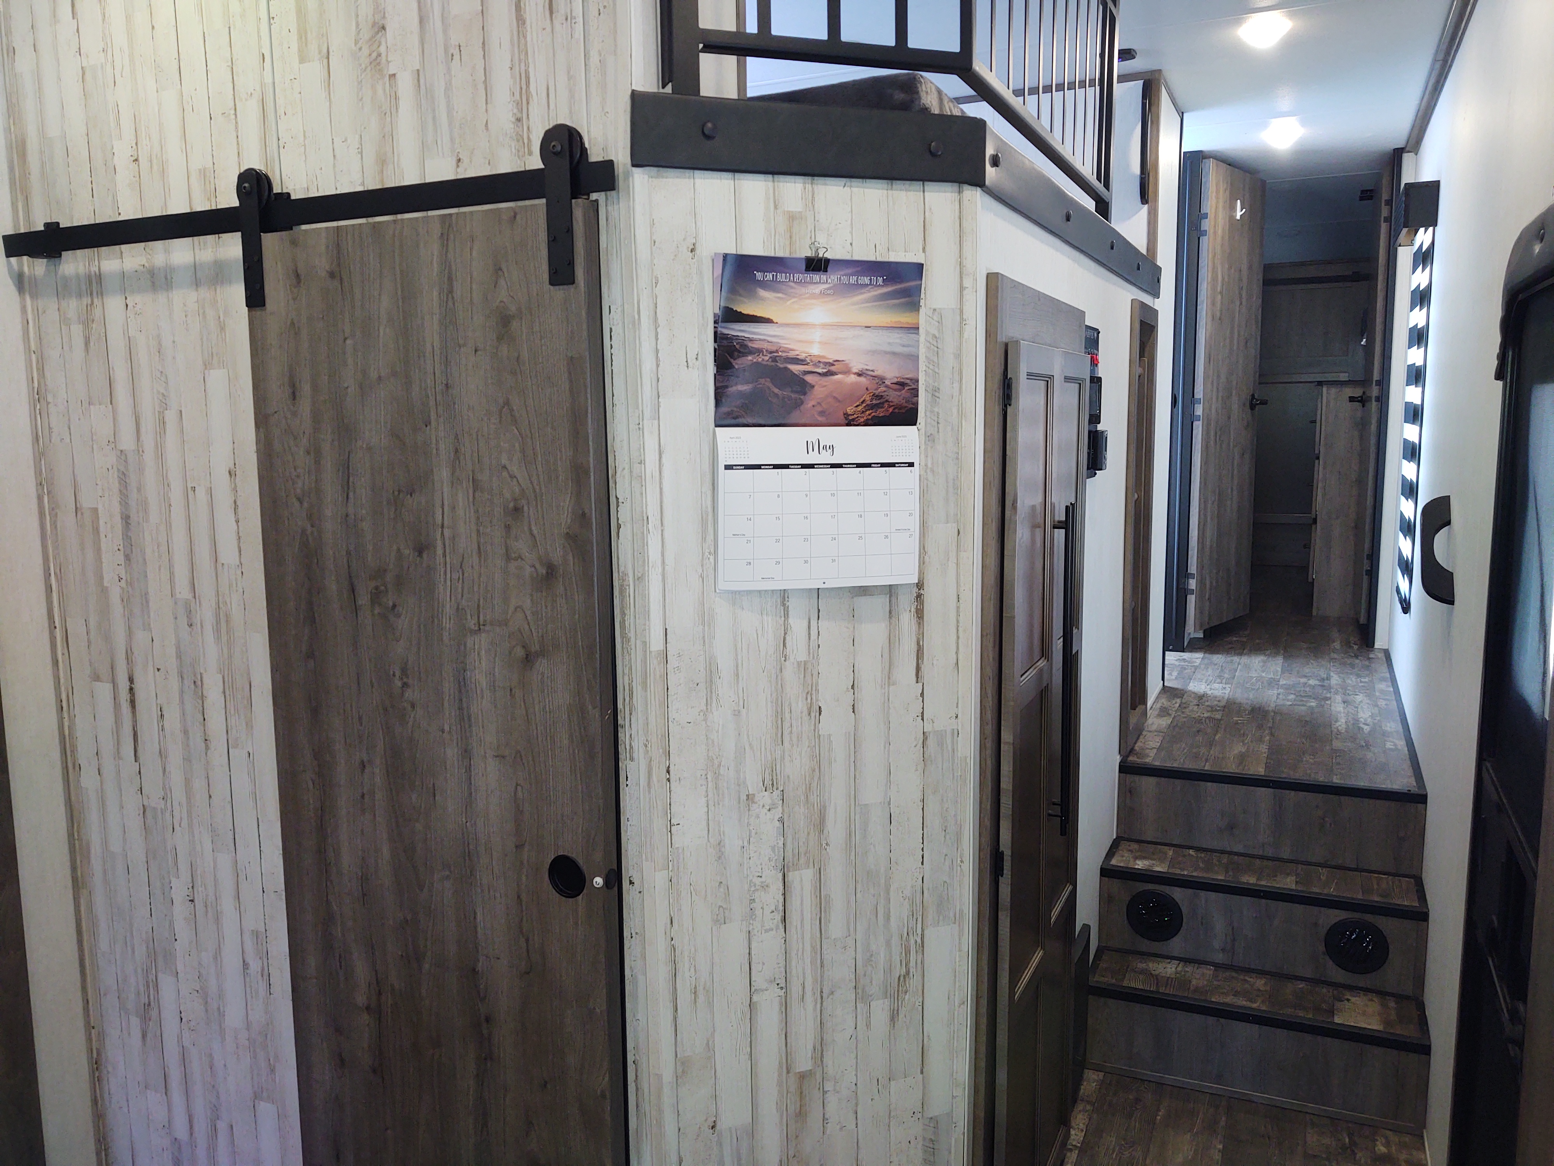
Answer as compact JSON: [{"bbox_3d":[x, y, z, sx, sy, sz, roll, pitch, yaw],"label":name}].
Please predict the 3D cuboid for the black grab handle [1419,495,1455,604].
[{"bbox_3d":[1.419,-0.071,2.611,0.059,0.026,0.304,3,49,24],"label":"black grab handle"}]

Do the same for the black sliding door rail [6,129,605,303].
[{"bbox_3d":[-0.734,-0.497,1.749,1.218,0.195,0.055,4,9,27],"label":"black sliding door rail"}]

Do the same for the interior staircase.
[{"bbox_3d":[1.143,0.811,2.882,0.705,0.625,0.505,3,9,24],"label":"interior staircase"}]

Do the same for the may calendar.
[{"bbox_3d":[0.057,-0.209,1.613,0.284,0.434,0.014,-3,8,-19],"label":"may calendar"}]

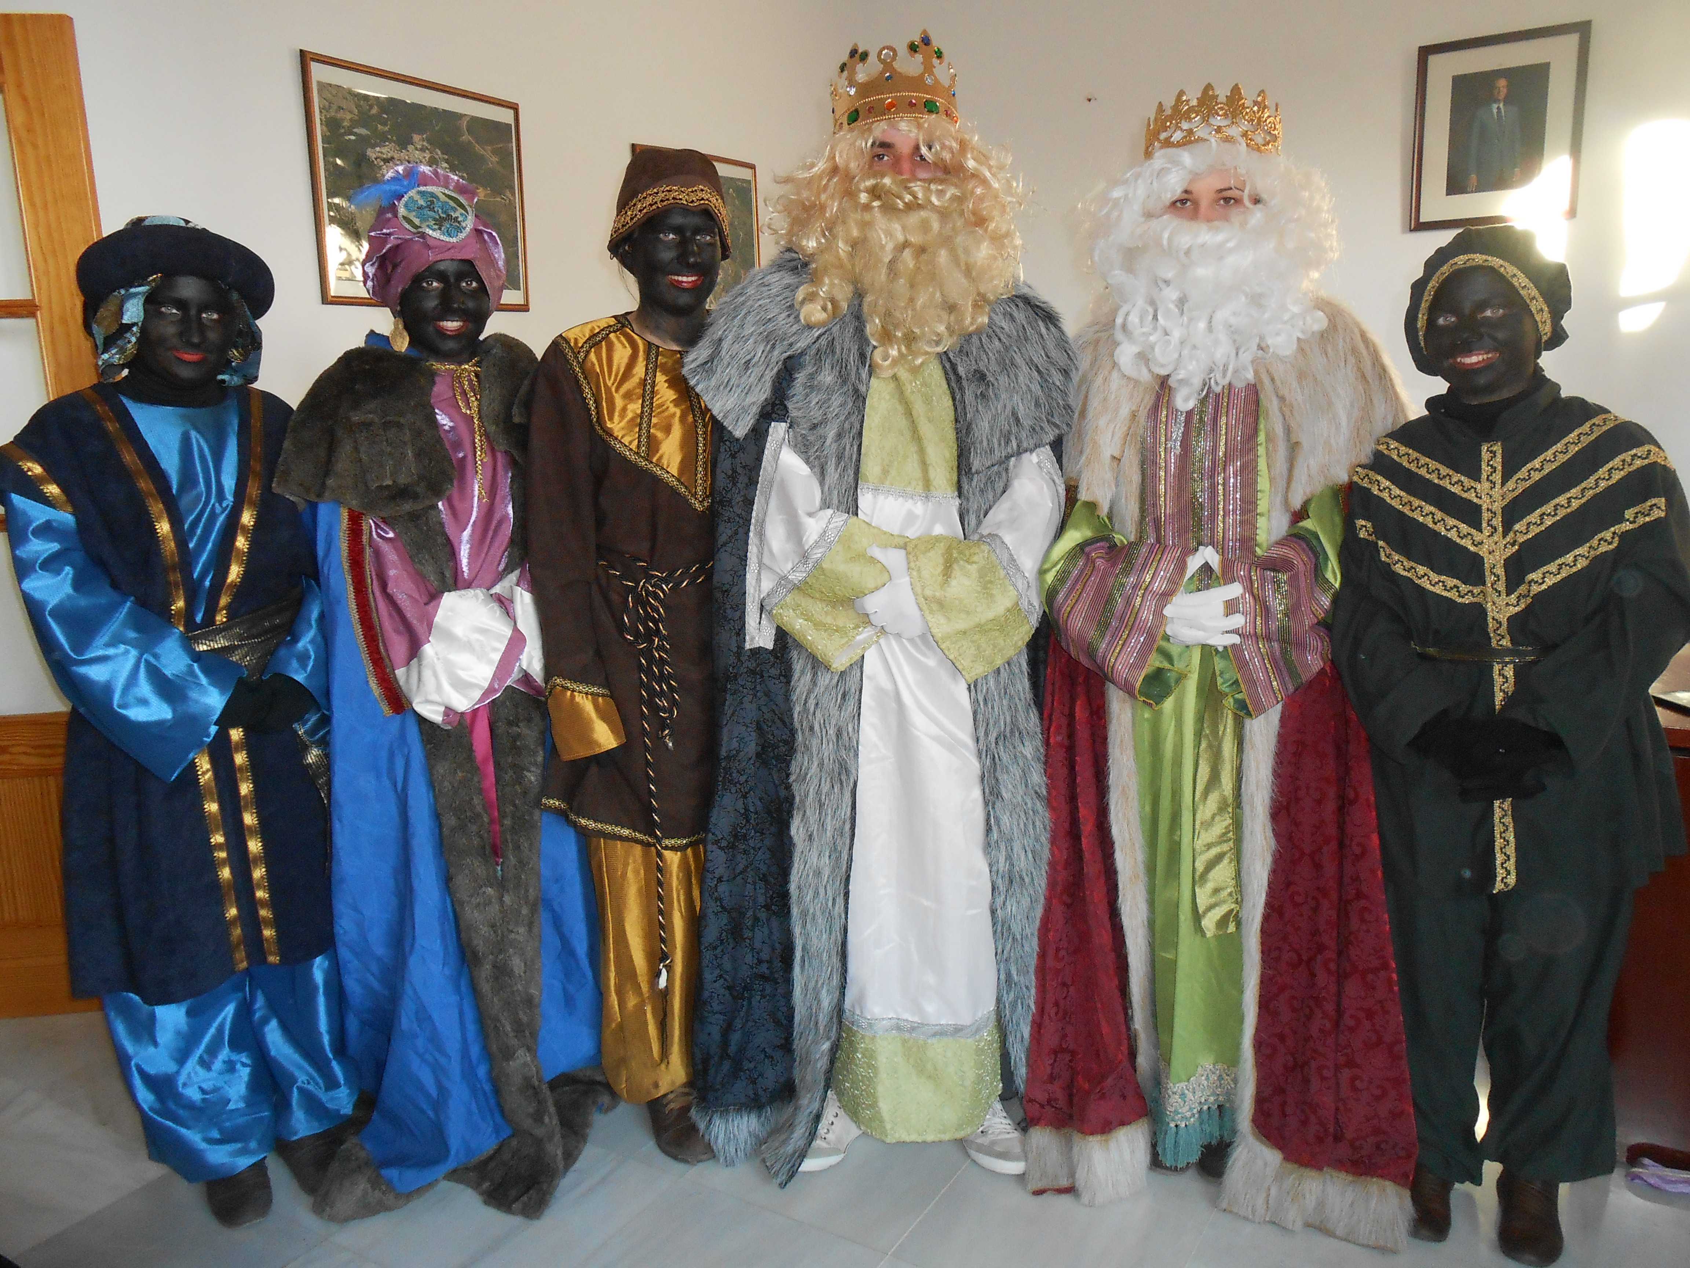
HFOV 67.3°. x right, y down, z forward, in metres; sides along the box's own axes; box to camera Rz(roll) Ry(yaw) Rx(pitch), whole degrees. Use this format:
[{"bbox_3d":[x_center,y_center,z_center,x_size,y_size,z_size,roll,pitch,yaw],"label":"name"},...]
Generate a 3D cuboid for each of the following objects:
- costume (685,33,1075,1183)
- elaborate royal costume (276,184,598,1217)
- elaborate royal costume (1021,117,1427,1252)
[{"bbox_3d":[0.060,-0.002,2.167,0.610,1.900,0.460,-2,12,-7],"label":"costume"},{"bbox_3d":[-0.708,0.104,2.166,0.530,1.720,0.460,-7,13,-26],"label":"elaborate royal costume"},{"bbox_3d":[0.641,0.052,2.109,0.610,1.800,0.480,3,13,20],"label":"elaborate royal costume"}]

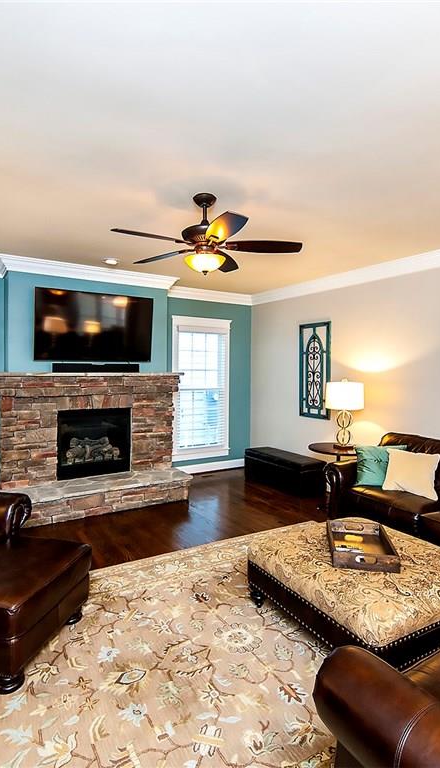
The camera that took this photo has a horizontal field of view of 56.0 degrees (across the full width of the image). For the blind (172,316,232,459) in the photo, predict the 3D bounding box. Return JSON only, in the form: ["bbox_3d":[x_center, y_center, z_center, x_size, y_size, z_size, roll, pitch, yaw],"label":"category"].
[{"bbox_3d":[-0.259,0.069,6.199,0.983,2.075,0.101,-1,2,-33],"label":"blind"}]

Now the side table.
[{"bbox_3d":[1.321,1.068,4.643,0.655,0.694,0.655,-1,2,-33],"label":"side table"}]

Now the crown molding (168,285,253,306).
[{"bbox_3d":[-0.133,-1.308,6.158,1.602,0.137,0.128,-1,2,-33],"label":"crown molding"}]

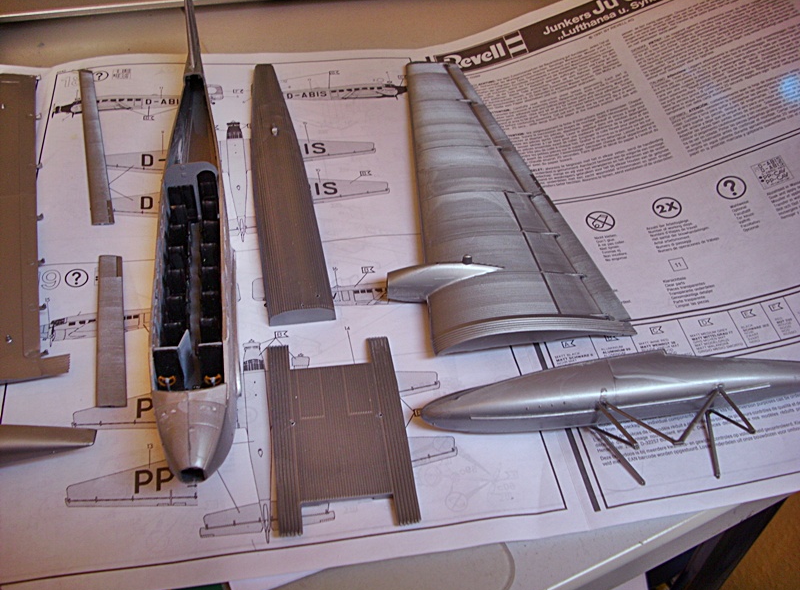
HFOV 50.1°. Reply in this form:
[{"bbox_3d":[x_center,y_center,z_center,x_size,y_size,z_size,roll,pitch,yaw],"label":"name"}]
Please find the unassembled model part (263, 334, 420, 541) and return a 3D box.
[{"bbox_3d":[-0.022,0.047,0.302,0.045,0.007,0.079,-4,48,-8],"label":"unassembled model part"}]

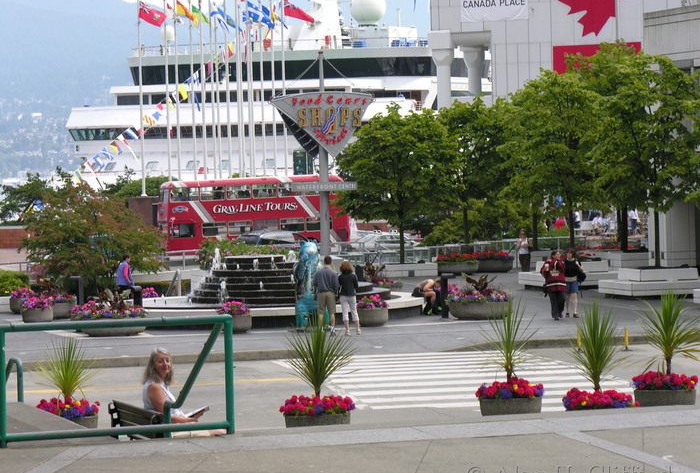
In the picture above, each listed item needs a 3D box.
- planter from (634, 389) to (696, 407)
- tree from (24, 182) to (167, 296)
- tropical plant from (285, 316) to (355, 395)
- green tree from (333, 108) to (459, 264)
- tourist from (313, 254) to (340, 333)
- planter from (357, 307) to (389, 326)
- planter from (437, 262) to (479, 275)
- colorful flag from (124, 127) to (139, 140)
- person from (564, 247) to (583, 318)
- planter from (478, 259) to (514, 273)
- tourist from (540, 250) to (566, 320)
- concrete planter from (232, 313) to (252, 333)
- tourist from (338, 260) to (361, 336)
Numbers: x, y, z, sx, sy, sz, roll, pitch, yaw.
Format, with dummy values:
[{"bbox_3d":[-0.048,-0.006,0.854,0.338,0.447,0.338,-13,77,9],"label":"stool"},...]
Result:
[{"bbox_3d":[3.773,2.039,34.100,0.750,0.420,0.750,-2,1,0],"label":"planter"},{"bbox_3d":[-7.301,0.199,81.000,4.100,3.500,4.000,-1,2,0],"label":"tree"},{"bbox_3d":[-0.298,1.228,29.300,0.720,0.860,0.700,-2,1,0],"label":"tropical plant"},{"bbox_3d":[1.733,-1.897,104.000,4.450,5.700,4.400,-2,1,0],"label":"green tree"},{"bbox_3d":[-0.542,1.350,65.800,0.600,1.780,0.380,-2,1,-7],"label":"tourist"},{"bbox_3d":[0.544,1.948,69.000,0.770,0.460,0.770,-2,1,0],"label":"planter"},{"bbox_3d":[3.579,1.077,94.500,1.400,0.450,0.800,-1,2,17],"label":"planter"},{"bbox_3d":[-17.242,-8.128,225.000,1.050,1.000,0.250,-2,1,0],"label":"colorful flag"},{"bbox_3d":[5.393,1.129,68.800,0.500,1.680,0.360,-1,1,7],"label":"person"},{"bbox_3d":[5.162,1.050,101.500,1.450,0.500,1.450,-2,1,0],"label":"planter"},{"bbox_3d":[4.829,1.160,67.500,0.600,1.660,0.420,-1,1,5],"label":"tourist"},{"bbox_3d":[-2.632,2.042,66.700,0.740,0.470,0.740,-1,2,0],"label":"concrete planter"},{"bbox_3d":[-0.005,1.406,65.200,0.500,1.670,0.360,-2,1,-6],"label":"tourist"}]

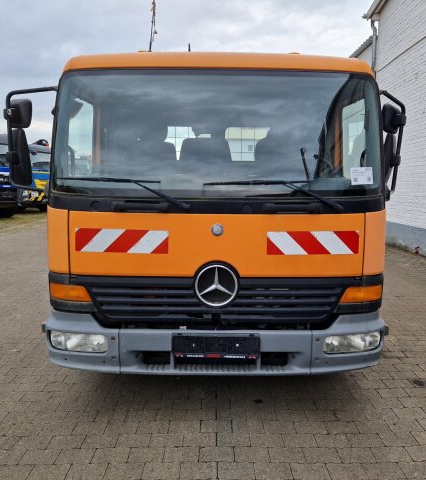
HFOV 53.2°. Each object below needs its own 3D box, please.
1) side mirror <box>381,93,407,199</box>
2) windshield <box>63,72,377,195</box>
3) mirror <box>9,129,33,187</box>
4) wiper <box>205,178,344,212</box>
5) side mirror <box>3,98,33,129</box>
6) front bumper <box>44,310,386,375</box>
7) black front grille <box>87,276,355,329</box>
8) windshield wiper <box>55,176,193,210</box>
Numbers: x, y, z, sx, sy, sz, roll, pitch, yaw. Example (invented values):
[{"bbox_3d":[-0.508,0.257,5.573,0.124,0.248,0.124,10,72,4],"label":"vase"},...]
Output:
[{"bbox_3d":[1.254,-0.637,2.903,0.310,0.700,0.160,-5,9,-36],"label":"side mirror"},{"bbox_3d":[0.025,-0.679,2.698,2.110,0.800,0.320,0,7,0],"label":"windshield"},{"bbox_3d":[-1.277,-0.557,2.846,0.200,0.380,0.120,4,8,27],"label":"mirror"},{"bbox_3d":[0.371,-0.273,2.610,0.860,0.190,0.090,0,7,0],"label":"wiper"},{"bbox_3d":[-1.287,-0.839,2.820,0.200,0.200,0.120,4,8,27],"label":"side mirror"},{"bbox_3d":[0.017,0.622,2.724,2.180,0.360,0.420,0,7,0],"label":"front bumper"},{"bbox_3d":[0.017,0.373,2.614,1.670,0.310,0.130,0,7,0],"label":"black front grille"},{"bbox_3d":[-0.549,-0.289,2.640,0.850,0.190,0.110,1,7,4],"label":"windshield wiper"}]

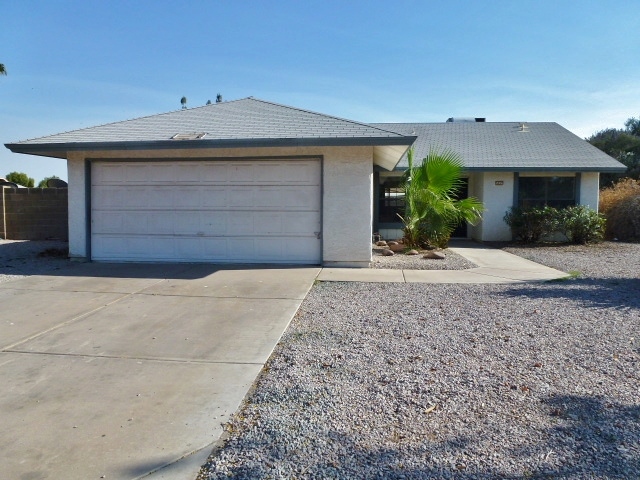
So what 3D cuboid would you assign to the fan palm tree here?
[{"bbox_3d":[3.710,-1.316,13.472,2.500,3.050,2.350,1,4,5],"label":"fan palm tree"}]

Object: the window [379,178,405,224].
[{"bbox_3d":[2.490,-1.333,14.953,1.007,1.547,0.120,1,4,5],"label":"window"}]

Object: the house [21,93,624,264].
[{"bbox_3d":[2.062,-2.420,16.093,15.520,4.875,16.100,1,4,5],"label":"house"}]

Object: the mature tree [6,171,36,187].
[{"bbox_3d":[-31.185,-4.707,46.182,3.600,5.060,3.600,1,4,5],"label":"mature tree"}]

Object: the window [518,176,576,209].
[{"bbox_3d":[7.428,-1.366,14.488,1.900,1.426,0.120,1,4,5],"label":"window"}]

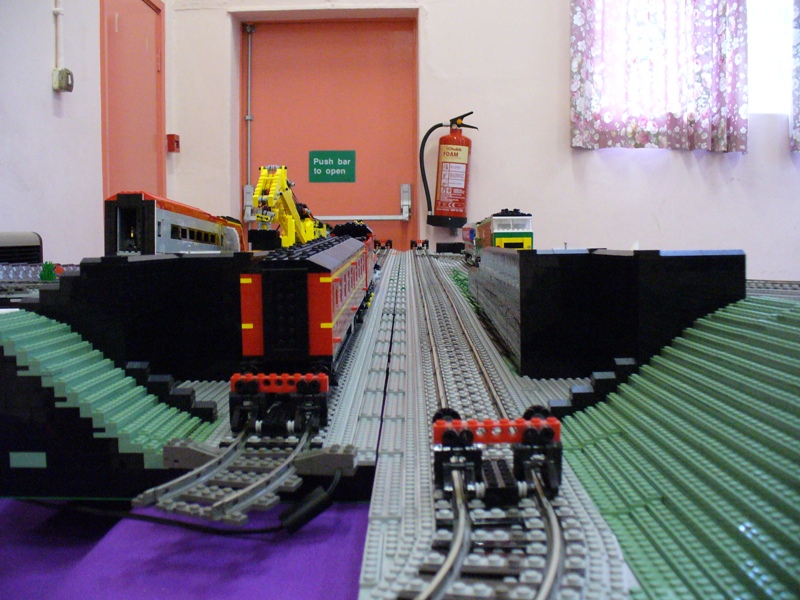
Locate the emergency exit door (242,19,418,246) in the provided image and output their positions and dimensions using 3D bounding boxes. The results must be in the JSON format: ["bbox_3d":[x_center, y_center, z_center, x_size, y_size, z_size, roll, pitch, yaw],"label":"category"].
[{"bbox_3d":[-0.380,-0.515,4.651,0.952,1.969,0.070,1,6,5],"label":"emergency exit door"}]

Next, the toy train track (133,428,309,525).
[{"bbox_3d":[-0.089,0.097,0.496,0.070,0.011,0.141,1,6,11],"label":"toy train track"}]

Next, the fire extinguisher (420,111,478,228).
[{"bbox_3d":[0.253,-0.659,4.320,0.275,0.572,0.175,4,6,4],"label":"fire extinguisher"}]

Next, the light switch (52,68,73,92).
[{"bbox_3d":[-1.313,-0.855,3.326,0.056,0.088,0.080,1,6,5],"label":"light switch"}]

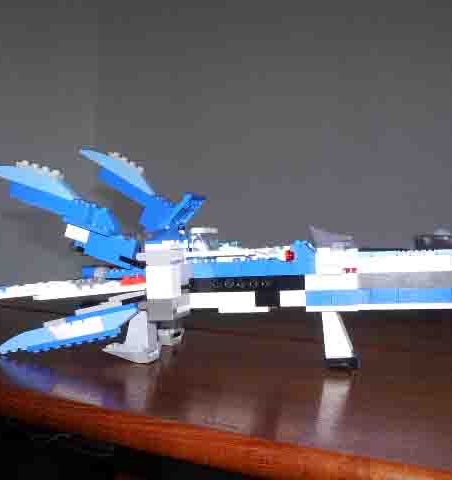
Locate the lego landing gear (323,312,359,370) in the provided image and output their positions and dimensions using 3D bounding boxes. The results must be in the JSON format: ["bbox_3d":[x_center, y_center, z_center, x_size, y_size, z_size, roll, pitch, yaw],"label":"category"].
[{"bbox_3d":[0.069,0.061,0.389,0.019,0.034,0.015,0,-1,10],"label":"lego landing gear"}]

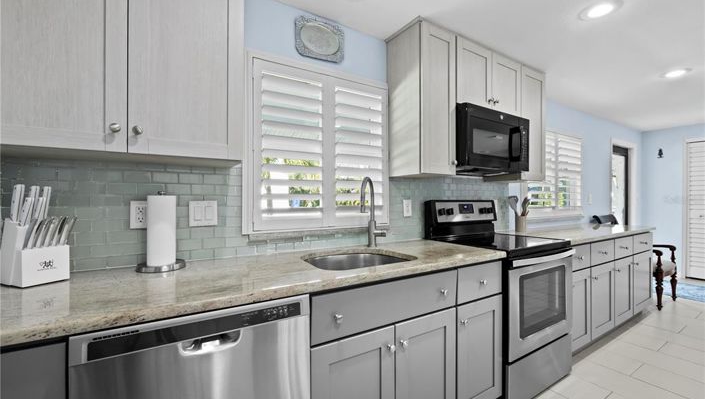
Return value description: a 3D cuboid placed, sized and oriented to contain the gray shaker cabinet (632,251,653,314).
[{"bbox_3d":[2.713,0.801,3.045,0.550,0.555,0.565,0,0,-31],"label":"gray shaker cabinet"}]

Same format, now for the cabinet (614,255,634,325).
[{"bbox_3d":[2.280,0.805,2.786,0.458,0.560,0.565,0,0,-31],"label":"cabinet"}]

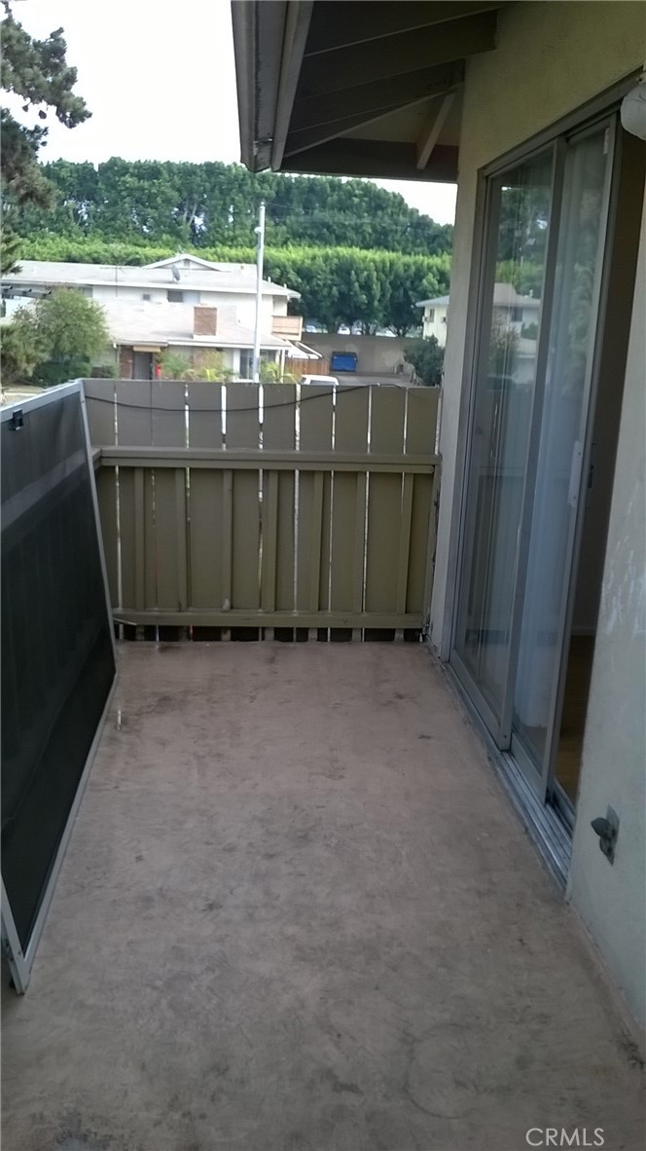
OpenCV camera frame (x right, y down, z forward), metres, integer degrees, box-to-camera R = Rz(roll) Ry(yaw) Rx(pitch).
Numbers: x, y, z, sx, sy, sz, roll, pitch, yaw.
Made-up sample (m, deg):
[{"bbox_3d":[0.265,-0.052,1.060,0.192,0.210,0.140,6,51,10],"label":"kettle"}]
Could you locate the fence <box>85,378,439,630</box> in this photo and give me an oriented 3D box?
[{"bbox_3d":[-0.288,-0.274,4.365,1.622,1.203,0.120,1,16,-4],"label":"fence"}]

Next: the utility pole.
[{"bbox_3d":[-2.321,-8.852,32.748,0.380,7.700,0.280,2,16,-5],"label":"utility pole"}]

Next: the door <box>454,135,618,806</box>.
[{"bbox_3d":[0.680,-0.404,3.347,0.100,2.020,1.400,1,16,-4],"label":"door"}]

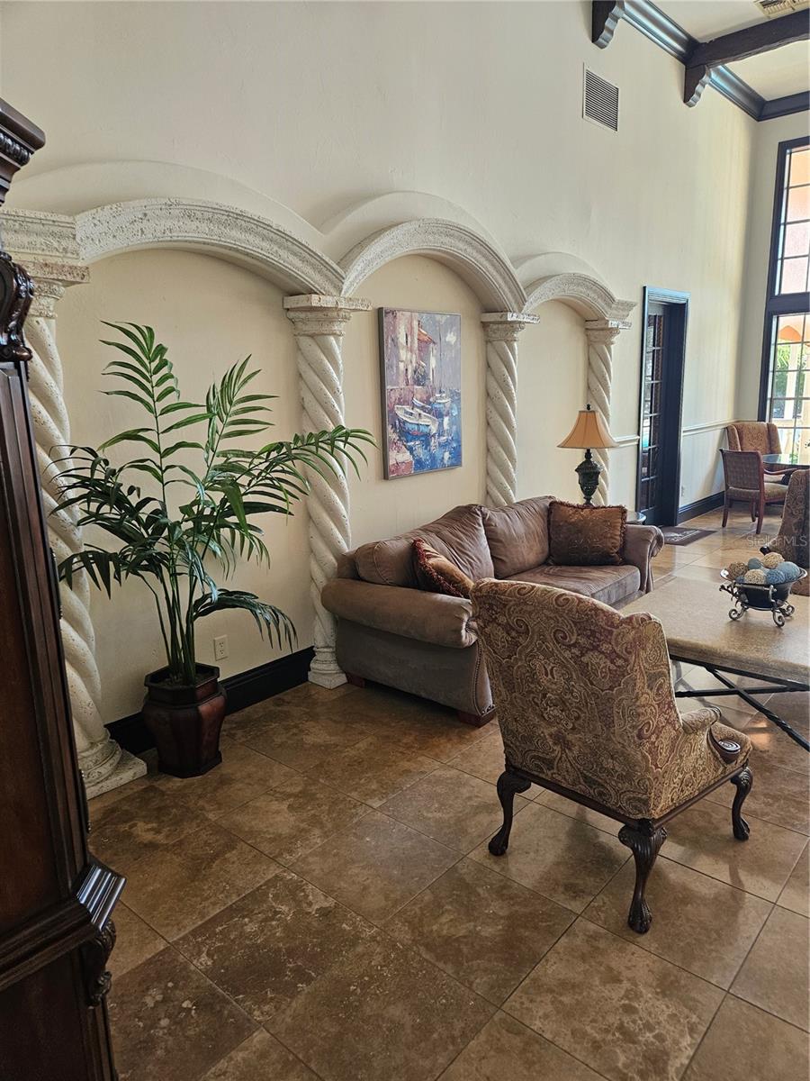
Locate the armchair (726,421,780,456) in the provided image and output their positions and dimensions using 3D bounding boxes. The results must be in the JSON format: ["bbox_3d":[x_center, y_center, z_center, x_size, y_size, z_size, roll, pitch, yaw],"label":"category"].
[{"bbox_3d":[4.430,-0.883,8.824,0.720,1.070,0.800,-4,13,-9],"label":"armchair"}]

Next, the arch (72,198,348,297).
[{"bbox_3d":[-0.855,-1.298,3.205,0.282,0.347,1.408,10,17,41],"label":"arch"}]

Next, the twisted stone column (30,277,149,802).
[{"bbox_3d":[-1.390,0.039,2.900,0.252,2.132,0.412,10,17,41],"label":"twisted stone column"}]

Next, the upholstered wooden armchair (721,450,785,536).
[{"bbox_3d":[3.771,-0.559,7.680,0.634,0.865,0.533,-9,15,-30],"label":"upholstered wooden armchair"}]

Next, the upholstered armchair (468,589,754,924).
[{"bbox_3d":[0.757,0.607,2.539,0.830,1.065,0.700,-13,17,-43],"label":"upholstered armchair"}]

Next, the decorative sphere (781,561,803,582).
[{"bbox_3d":[1.877,0.161,3.508,0.106,0.106,0.106,4,14,24],"label":"decorative sphere"}]

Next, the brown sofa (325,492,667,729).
[{"bbox_3d":[0.698,0.235,4.500,1.006,0.915,2.394,10,17,41],"label":"brown sofa"}]

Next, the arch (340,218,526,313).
[{"bbox_3d":[0.170,-1.680,4.408,0.250,0.490,1.754,9,16,41],"label":"arch"}]

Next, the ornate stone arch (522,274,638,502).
[{"bbox_3d":[1.366,-0.870,5.920,0.250,2.464,1.795,9,16,41],"label":"ornate stone arch"}]

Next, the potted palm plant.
[{"bbox_3d":[-0.742,0.050,3.196,0.885,1.941,1.509,10,17,41],"label":"potted palm plant"}]

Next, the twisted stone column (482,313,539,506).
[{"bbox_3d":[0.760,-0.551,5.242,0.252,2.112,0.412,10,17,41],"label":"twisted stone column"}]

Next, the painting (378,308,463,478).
[{"bbox_3d":[0.123,-0.931,4.583,0.036,1.001,0.759,10,17,41],"label":"painting"}]

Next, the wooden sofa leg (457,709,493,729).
[{"bbox_3d":[0.361,0.883,3.663,0.130,0.065,0.130,9,16,41],"label":"wooden sofa leg"}]

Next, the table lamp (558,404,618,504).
[{"bbox_3d":[1.441,-0.619,5.631,0.470,0.870,0.470,9,16,41],"label":"table lamp"}]

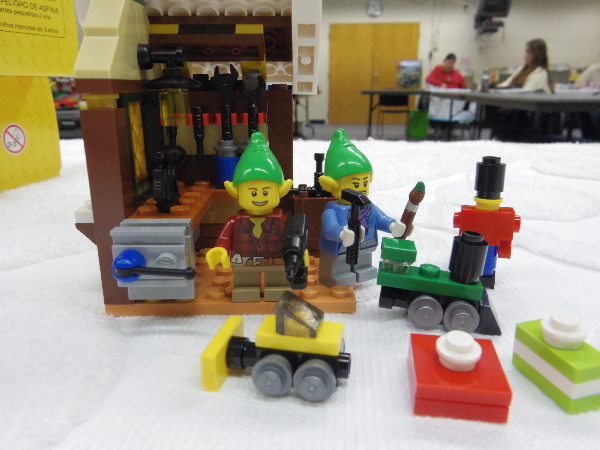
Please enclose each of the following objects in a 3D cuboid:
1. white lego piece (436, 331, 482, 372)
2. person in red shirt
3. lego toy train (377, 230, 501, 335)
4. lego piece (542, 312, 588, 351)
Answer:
[{"bbox_3d":[0.029,0.023,0.087,0.008,0.005,0.008,2,19,9],"label":"white lego piece"},{"bbox_3d":[2.030,-1.755,6.530,0.600,1.200,0.650,2,17,8],"label":"person in red shirt"},{"bbox_3d":[0.034,0.012,0.112,0.030,0.022,0.018,8,17,9],"label":"lego toy train"},{"bbox_3d":[0.050,0.020,0.089,0.008,0.005,0.008,-6,18,-12],"label":"lego piece"}]

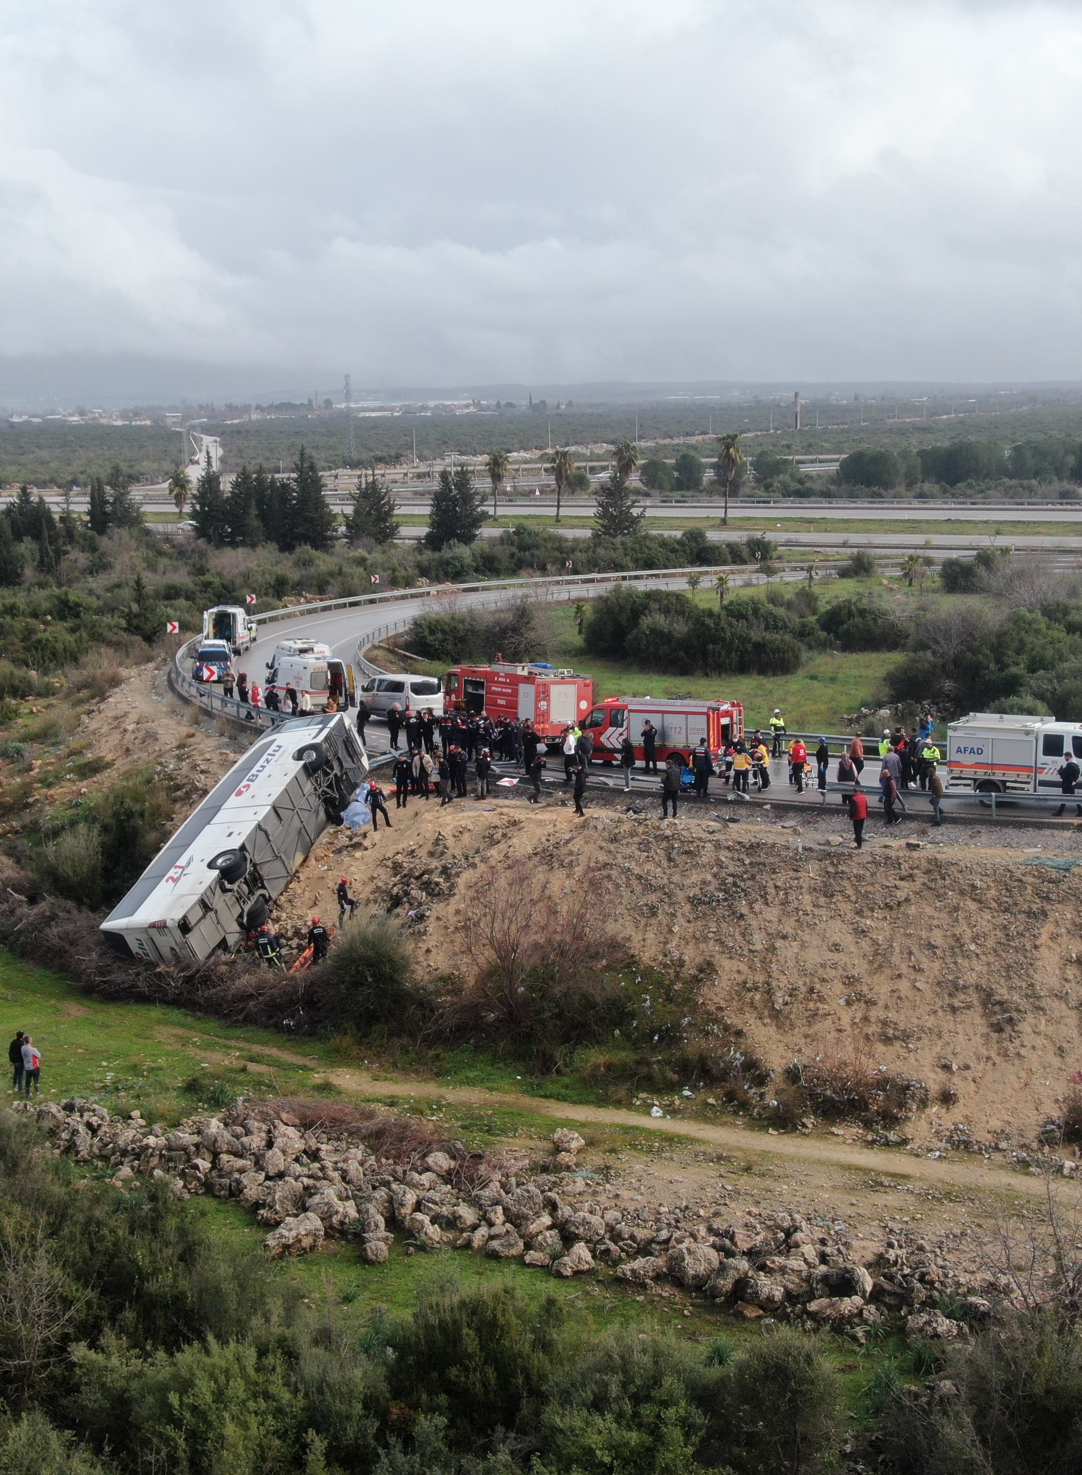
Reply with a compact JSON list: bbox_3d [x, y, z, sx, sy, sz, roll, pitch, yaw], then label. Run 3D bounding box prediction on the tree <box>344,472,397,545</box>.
[{"bbox_3d":[-20.920,-28.250,266.000,6.820,9.600,6.610,-1,9,0],"label":"tree"}]

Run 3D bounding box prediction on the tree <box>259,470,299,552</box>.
[{"bbox_3d":[-32.130,-27.810,264.000,4.700,10.180,4.560,-1,9,0],"label":"tree"}]

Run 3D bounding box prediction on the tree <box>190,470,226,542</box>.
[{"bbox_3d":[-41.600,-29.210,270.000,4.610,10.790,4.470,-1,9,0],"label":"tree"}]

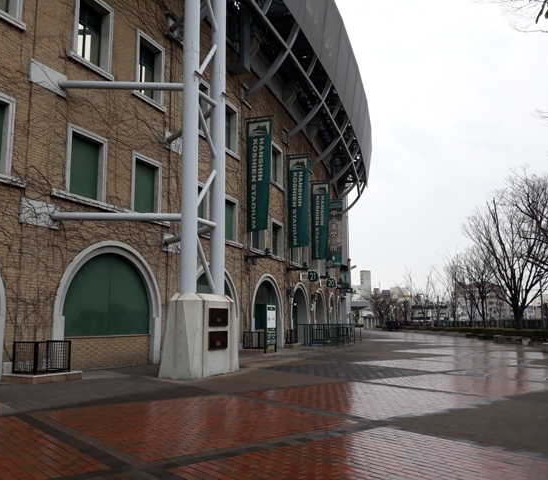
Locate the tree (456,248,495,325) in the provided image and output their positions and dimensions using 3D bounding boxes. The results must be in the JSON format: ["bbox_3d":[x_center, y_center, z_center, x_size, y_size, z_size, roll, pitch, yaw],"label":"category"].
[{"bbox_3d":[20.068,5.036,49.716,4.382,8.668,4.163,-1,-9,0],"label":"tree"}]

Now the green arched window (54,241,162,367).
[{"bbox_3d":[-4.934,1.973,15.101,0.400,3.821,4.392,-5,-11,26],"label":"green arched window"}]

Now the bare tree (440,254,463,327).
[{"bbox_3d":[20.580,6.343,57.717,2.890,8.708,2.746,-1,-9,0],"label":"bare tree"}]

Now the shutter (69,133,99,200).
[{"bbox_3d":[-5.920,-2.242,15.617,0.080,1.903,1.158,-5,-11,25],"label":"shutter"}]

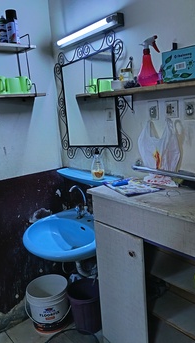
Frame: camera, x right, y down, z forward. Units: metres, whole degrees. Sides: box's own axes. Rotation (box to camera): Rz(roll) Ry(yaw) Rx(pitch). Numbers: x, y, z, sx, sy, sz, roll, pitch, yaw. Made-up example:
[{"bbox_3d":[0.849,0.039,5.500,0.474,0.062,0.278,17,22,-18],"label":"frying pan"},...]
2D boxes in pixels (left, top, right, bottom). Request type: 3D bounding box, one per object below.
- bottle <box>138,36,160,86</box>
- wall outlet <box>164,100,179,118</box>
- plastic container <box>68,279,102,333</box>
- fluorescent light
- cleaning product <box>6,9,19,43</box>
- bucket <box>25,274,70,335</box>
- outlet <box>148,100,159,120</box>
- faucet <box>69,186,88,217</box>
[{"bbox_3d":[0.242,-0.500,1.465,0.100,0.222,0.108,-3,11,1],"label":"bottle"},{"bbox_3d":[0.373,-0.310,1.587,0.018,0.088,0.083,-12,14,-38],"label":"wall outlet"},{"bbox_3d":[-0.057,0.946,2.216,0.280,0.284,0.280,-4,11,-3],"label":"plastic container"},{"bbox_3d":[-0.071,-0.822,1.872,0.075,0.068,0.585,-12,14,-38],"label":"fluorescent light"},{"bbox_3d":[-0.528,-0.890,1.992,0.067,0.211,0.067,-3,11,5],"label":"cleaning product"},{"bbox_3d":[-0.357,0.984,2.333,0.310,0.305,0.310,-6,11,-11],"label":"bucket"},{"bbox_3d":[0.298,-0.323,1.677,0.018,0.100,0.074,-12,14,-38],"label":"outlet"},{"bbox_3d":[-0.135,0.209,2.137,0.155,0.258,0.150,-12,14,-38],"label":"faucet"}]

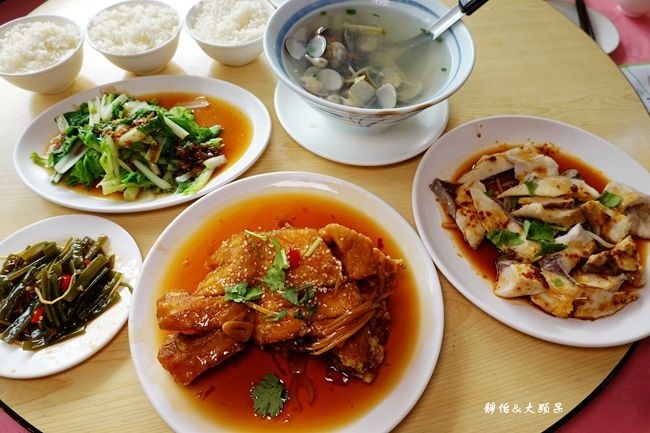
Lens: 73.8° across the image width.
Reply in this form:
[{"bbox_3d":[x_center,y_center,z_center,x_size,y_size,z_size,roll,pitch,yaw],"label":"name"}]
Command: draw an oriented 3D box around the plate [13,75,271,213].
[{"bbox_3d":[-0.191,-0.080,0.476,0.267,0.028,0.189,-10,60,-8],"label":"plate"}]

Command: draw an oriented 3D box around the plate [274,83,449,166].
[{"bbox_3d":[0.044,-0.136,0.520,0.205,0.022,0.205,1,59,-1],"label":"plate"}]

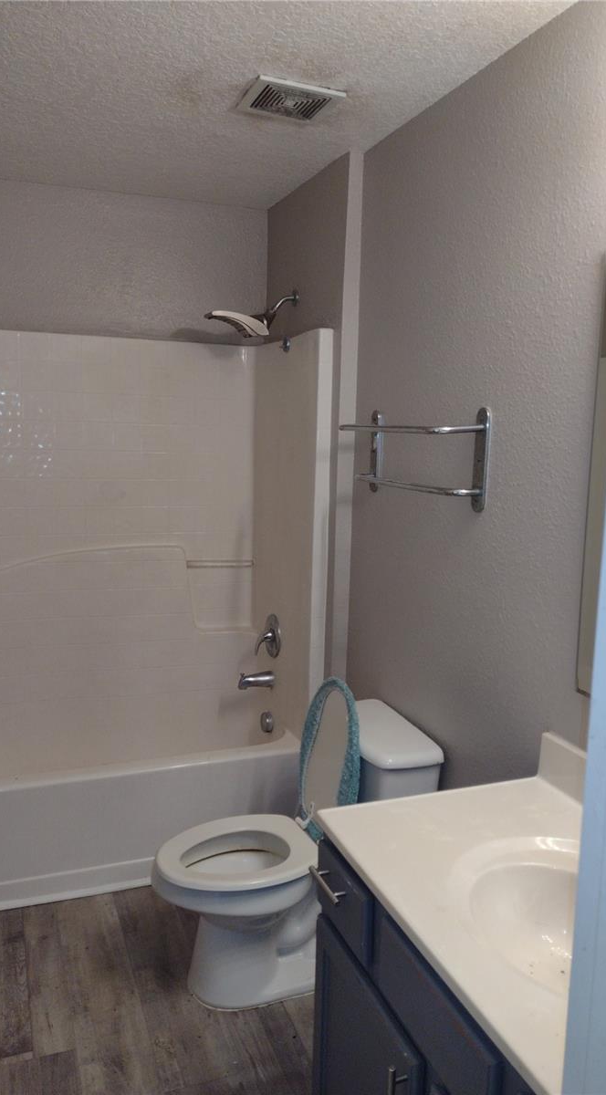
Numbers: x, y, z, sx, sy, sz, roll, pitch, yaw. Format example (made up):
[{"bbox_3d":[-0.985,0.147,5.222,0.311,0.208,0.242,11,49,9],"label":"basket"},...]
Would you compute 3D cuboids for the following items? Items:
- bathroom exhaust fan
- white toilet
[{"bbox_3d":[-0.038,-1.179,2.258,0.240,0.025,0.235,-2,9,-20],"label":"bathroom exhaust fan"},{"bbox_3d":[-0.044,0.852,2.401,0.770,0.715,0.460,-2,9,-20],"label":"white toilet"}]

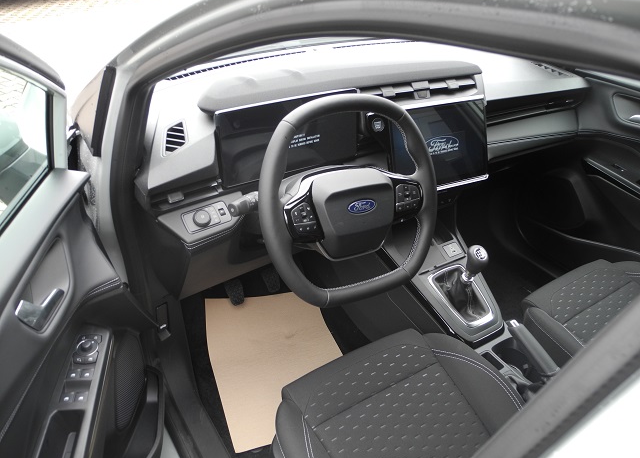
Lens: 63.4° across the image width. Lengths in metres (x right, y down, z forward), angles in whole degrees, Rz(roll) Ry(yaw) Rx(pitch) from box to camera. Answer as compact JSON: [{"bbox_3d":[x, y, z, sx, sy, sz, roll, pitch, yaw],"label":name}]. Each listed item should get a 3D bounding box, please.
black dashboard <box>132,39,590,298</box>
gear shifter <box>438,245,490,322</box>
[{"bbox_3d":[0.172,-0.239,1.372,1.380,0.420,0.470,-16,33,-30],"label":"black dashboard"},{"bbox_3d":[0.348,0.114,1.224,0.090,0.175,0.120,-16,33,-30],"label":"gear shifter"}]

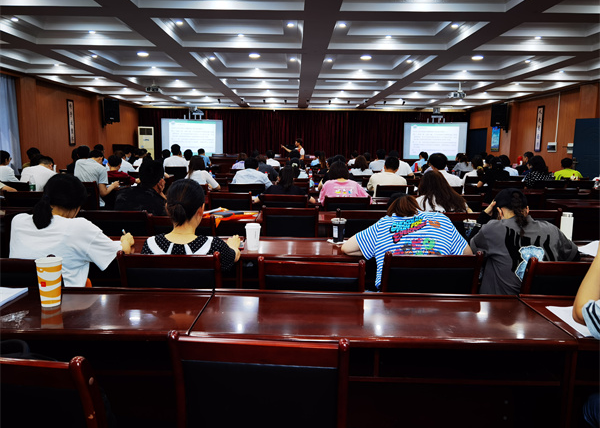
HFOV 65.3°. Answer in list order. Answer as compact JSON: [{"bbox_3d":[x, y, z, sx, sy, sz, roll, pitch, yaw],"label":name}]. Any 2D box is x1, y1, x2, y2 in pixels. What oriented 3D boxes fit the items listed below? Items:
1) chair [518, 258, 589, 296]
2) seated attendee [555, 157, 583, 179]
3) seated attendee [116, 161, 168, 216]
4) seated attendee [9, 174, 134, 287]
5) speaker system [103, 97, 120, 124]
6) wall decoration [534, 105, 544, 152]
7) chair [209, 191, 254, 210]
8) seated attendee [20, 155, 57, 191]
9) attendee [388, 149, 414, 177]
[{"bbox_3d":[1.223,0.606,2.367,0.490,0.898,0.551,1,8,0],"label":"chair"},{"bbox_3d":[4.361,-0.298,7.616,0.490,1.204,0.780,1,8,-1],"label":"seated attendee"},{"bbox_3d":[-1.250,0.214,3.858,0.550,1.323,0.750,2,8,11],"label":"seated attendee"},{"bbox_3d":[-1.173,0.392,2.480,0.530,1.214,0.755,2,8,6],"label":"seated attendee"},{"bbox_3d":[-5.606,-3.082,13.978,0.440,0.700,0.420,-1,15,-16],"label":"speaker system"},{"bbox_3d":[6.876,-2.429,13.408,0.040,1.320,0.360,1,9,0],"label":"wall decoration"},{"bbox_3d":[-0.704,0.174,4.986,0.520,0.890,0.540,1,8,0],"label":"chair"},{"bbox_3d":[-3.348,-0.155,6.084,0.501,1.174,0.820,1,8,4],"label":"seated attendee"},{"bbox_3d":[1.534,-0.358,7.538,0.480,1.270,0.750,1,9,0],"label":"attendee"}]

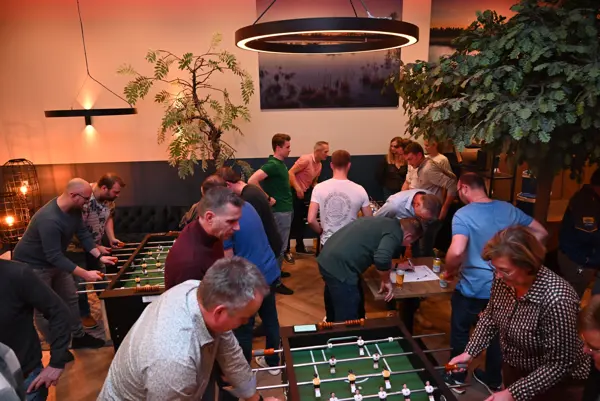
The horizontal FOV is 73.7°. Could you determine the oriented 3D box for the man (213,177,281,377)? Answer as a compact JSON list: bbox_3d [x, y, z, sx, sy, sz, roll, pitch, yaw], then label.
[{"bbox_3d":[-0.496,0.626,3.272,0.740,1.640,0.560,3,15,17],"label":"man"}]

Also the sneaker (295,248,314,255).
[{"bbox_3d":[0.067,0.739,5.981,0.295,0.100,0.105,2,14,11],"label":"sneaker"}]

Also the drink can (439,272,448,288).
[{"bbox_3d":[1.211,0.669,3.357,0.066,0.115,0.066,-1,15,0],"label":"drink can"}]

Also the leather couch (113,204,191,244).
[{"bbox_3d":[-2.089,0.489,5.670,1.750,0.830,0.750,-2,14,-2],"label":"leather couch"}]

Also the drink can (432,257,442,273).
[{"bbox_3d":[1.182,0.560,3.460,0.066,0.116,0.066,-1,14,0],"label":"drink can"}]

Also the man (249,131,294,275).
[{"bbox_3d":[-0.345,0.093,5.175,0.530,1.820,0.520,-5,16,-13],"label":"man"}]

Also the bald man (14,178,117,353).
[{"bbox_3d":[-2.096,0.627,3.678,0.850,1.660,0.550,-3,15,-7],"label":"bald man"}]

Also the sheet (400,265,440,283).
[{"bbox_3d":[0.997,0.662,3.620,0.420,0.004,0.297,-3,15,-7],"label":"sheet"}]

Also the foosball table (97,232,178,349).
[{"bbox_3d":[-1.188,0.957,3.862,0.780,0.880,1.410,-3,15,-7],"label":"foosball table"}]

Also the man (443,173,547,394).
[{"bbox_3d":[1.445,0.620,3.142,0.740,1.770,0.520,-8,16,-22],"label":"man"}]

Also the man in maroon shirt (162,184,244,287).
[{"bbox_3d":[-0.502,0.784,2.425,0.620,1.740,0.540,0,14,7],"label":"man in maroon shirt"}]

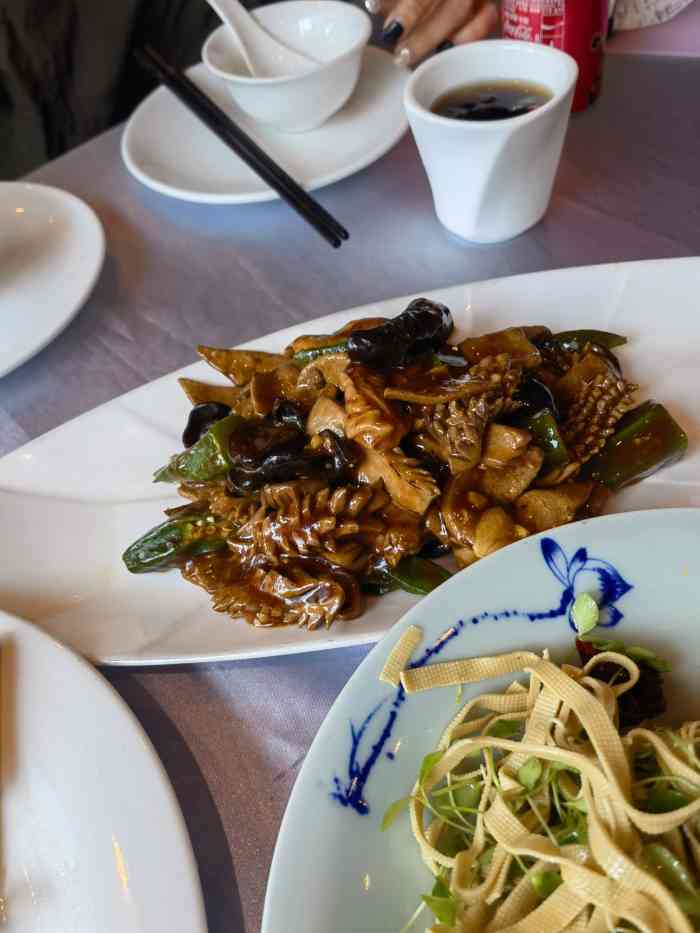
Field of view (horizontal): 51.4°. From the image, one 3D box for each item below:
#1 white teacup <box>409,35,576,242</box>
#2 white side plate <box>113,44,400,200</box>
[{"bbox_3d":[0.068,-0.155,0.356,0.076,0.068,0.076,-5,55,6],"label":"white teacup"},{"bbox_3d":[-0.046,-0.203,0.438,0.177,0.022,0.177,-14,54,0],"label":"white side plate"}]

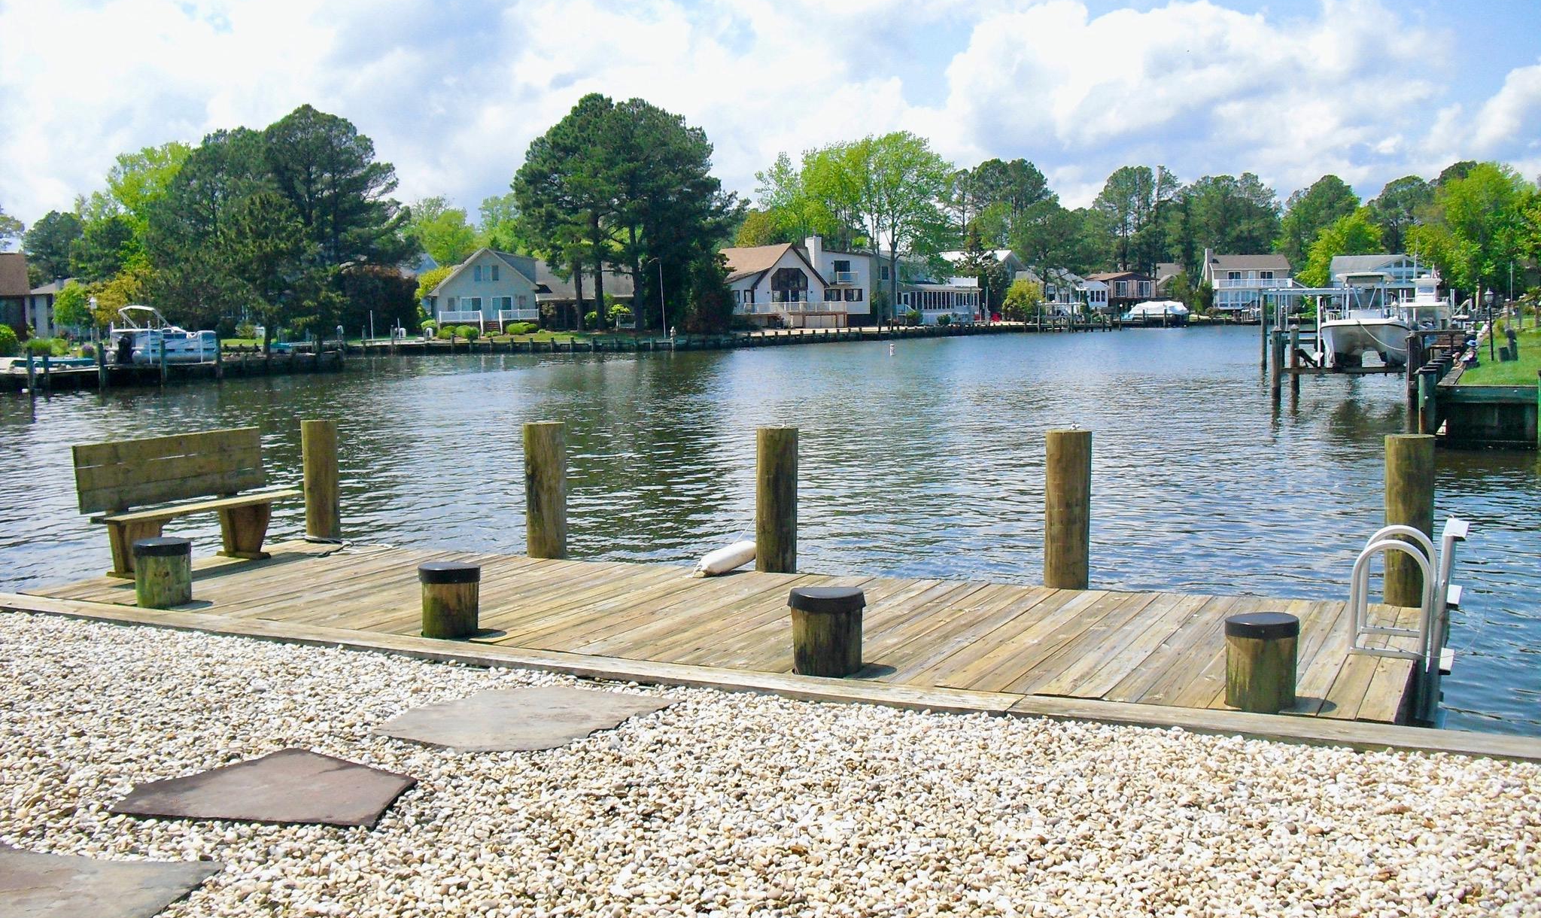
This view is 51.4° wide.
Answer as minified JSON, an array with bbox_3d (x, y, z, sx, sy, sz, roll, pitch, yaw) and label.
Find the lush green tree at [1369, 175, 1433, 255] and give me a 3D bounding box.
[{"bbox_3d":[93.590,-32.270,238.000,10.370,20.020,9.850,1,6,21],"label":"lush green tree"}]

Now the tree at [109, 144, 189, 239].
[{"bbox_3d":[-46.559,-16.587,120.000,7.300,14.330,7.300,-1,5,0],"label":"tree"}]

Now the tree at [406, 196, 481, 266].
[{"bbox_3d":[-33.652,-20.451,165.000,8.500,13.260,8.500,-1,5,0],"label":"tree"}]

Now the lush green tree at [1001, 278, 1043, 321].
[{"bbox_3d":[27.566,-17.452,176.000,4.495,4.892,4.495,-1,5,0],"label":"lush green tree"}]

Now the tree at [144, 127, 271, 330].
[{"bbox_3d":[-35.080,-13.930,100.000,8.040,13.520,7.640,-3,5,-19],"label":"tree"}]

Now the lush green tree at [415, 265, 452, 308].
[{"bbox_3d":[-30.699,-15.184,147.000,3.865,5.300,3.865,-1,5,0],"label":"lush green tree"}]

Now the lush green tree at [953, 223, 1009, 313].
[{"bbox_3d":[22.350,-20.110,170.000,6.000,9.960,5.700,0,5,7],"label":"lush green tree"}]

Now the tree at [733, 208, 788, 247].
[{"bbox_3d":[-1.098,-20.673,172.000,6.460,12.533,6.460,-1,5,0],"label":"tree"}]

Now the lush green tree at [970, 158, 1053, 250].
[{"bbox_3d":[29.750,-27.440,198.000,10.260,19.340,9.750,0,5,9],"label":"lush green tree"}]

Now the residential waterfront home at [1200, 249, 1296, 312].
[{"bbox_3d":[61.360,-22.980,206.000,11.280,8.050,9.000,0,5,9],"label":"residential waterfront home"}]

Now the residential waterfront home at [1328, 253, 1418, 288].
[{"bbox_3d":[78.300,-22.750,206.000,11.740,7.270,10.000,0,5,9],"label":"residential waterfront home"}]

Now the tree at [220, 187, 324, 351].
[{"bbox_3d":[-27.370,-10.380,88.000,5.750,9.060,5.460,-3,5,-17],"label":"tree"}]

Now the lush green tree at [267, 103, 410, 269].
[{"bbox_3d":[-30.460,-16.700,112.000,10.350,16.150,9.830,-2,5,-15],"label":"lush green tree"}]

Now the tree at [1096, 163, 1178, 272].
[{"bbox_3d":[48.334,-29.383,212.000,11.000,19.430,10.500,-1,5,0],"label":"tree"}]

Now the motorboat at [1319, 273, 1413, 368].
[{"bbox_3d":[16.964,-3.913,45.300,2.500,2.620,7.300,1,6,24],"label":"motorboat"}]

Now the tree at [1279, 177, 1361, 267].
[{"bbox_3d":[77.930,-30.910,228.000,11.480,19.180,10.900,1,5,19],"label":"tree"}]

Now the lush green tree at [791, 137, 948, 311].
[{"bbox_3d":[10.412,-23.922,165.000,16.485,19.212,14.000,-1,5,0],"label":"lush green tree"}]

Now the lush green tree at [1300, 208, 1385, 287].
[{"bbox_3d":[69.653,-24.170,195.000,10.000,12.740,9.500,-1,5,0],"label":"lush green tree"}]

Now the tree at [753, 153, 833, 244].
[{"bbox_3d":[2.875,-24.470,178.000,9.360,19.389,9.360,-1,5,0],"label":"tree"}]

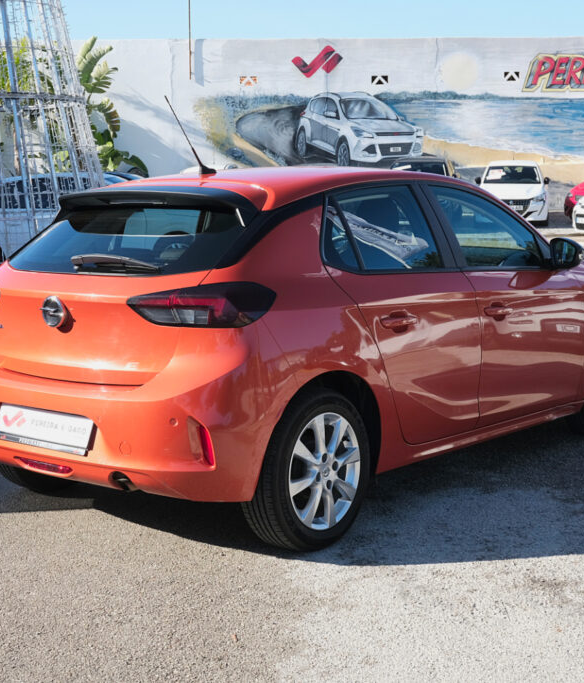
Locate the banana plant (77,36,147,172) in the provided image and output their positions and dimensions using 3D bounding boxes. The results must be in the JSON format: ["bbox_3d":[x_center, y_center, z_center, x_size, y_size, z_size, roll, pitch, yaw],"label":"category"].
[{"bbox_3d":[-4.954,-5.385,31.621,2.100,5.050,1.900,-1,7,0],"label":"banana plant"}]

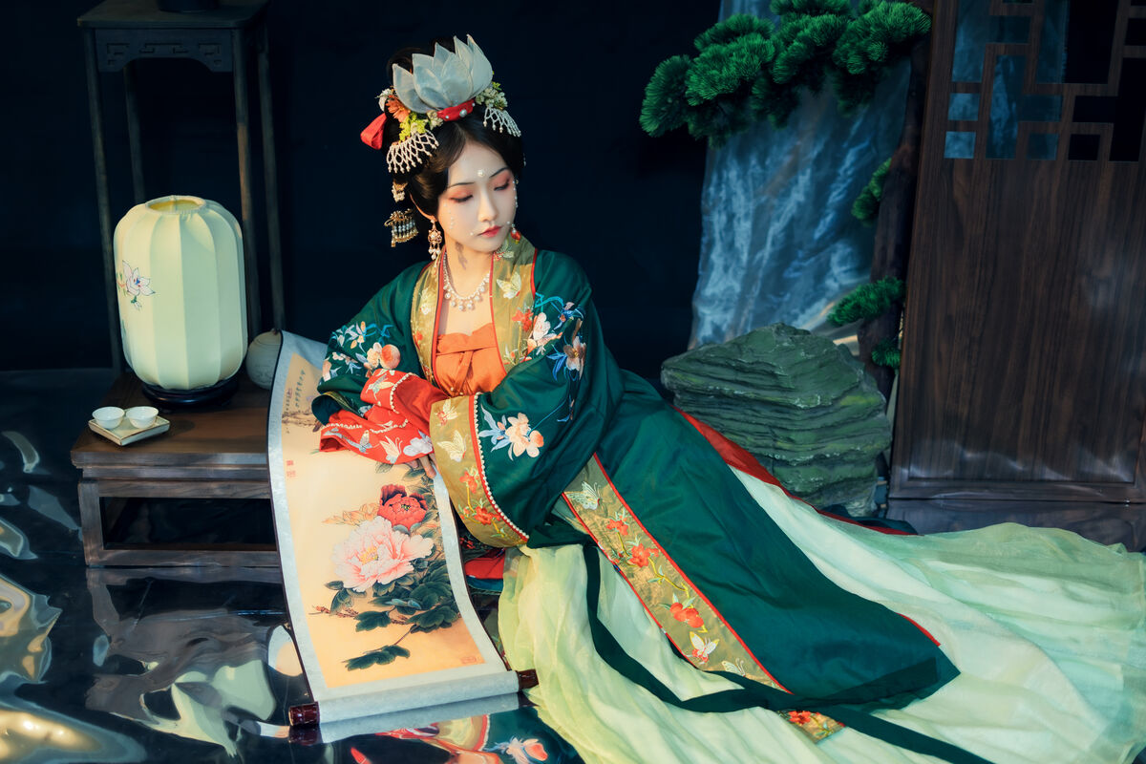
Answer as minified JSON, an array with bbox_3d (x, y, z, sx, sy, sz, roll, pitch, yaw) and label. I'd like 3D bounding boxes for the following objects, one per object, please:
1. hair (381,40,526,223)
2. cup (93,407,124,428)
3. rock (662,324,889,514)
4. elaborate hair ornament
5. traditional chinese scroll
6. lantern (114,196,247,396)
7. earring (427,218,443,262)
[{"bbox_3d":[-0.195,-0.416,2.570,0.195,0.255,0.225,-22,39,-12],"label":"hair"},{"bbox_3d":[-0.833,0.066,2.853,0.059,0.029,0.059,1,20,0],"label":"cup"},{"bbox_3d":[0.390,0.043,3.150,0.417,0.349,0.291,1,20,0],"label":"rock"},{"bbox_3d":[-0.205,-0.435,2.490,0.235,0.180,0.150,-22,39,-12],"label":"elaborate hair ornament"},{"bbox_3d":[-0.332,0.171,2.764,0.366,0.154,0.999,-9,46,-8],"label":"traditional chinese scroll"},{"bbox_3d":[-0.726,-0.146,2.947,0.240,0.372,0.240,1,20,0],"label":"lantern"},{"bbox_3d":[-0.218,-0.225,2.510,0.022,0.066,0.015,4,21,9],"label":"earring"}]

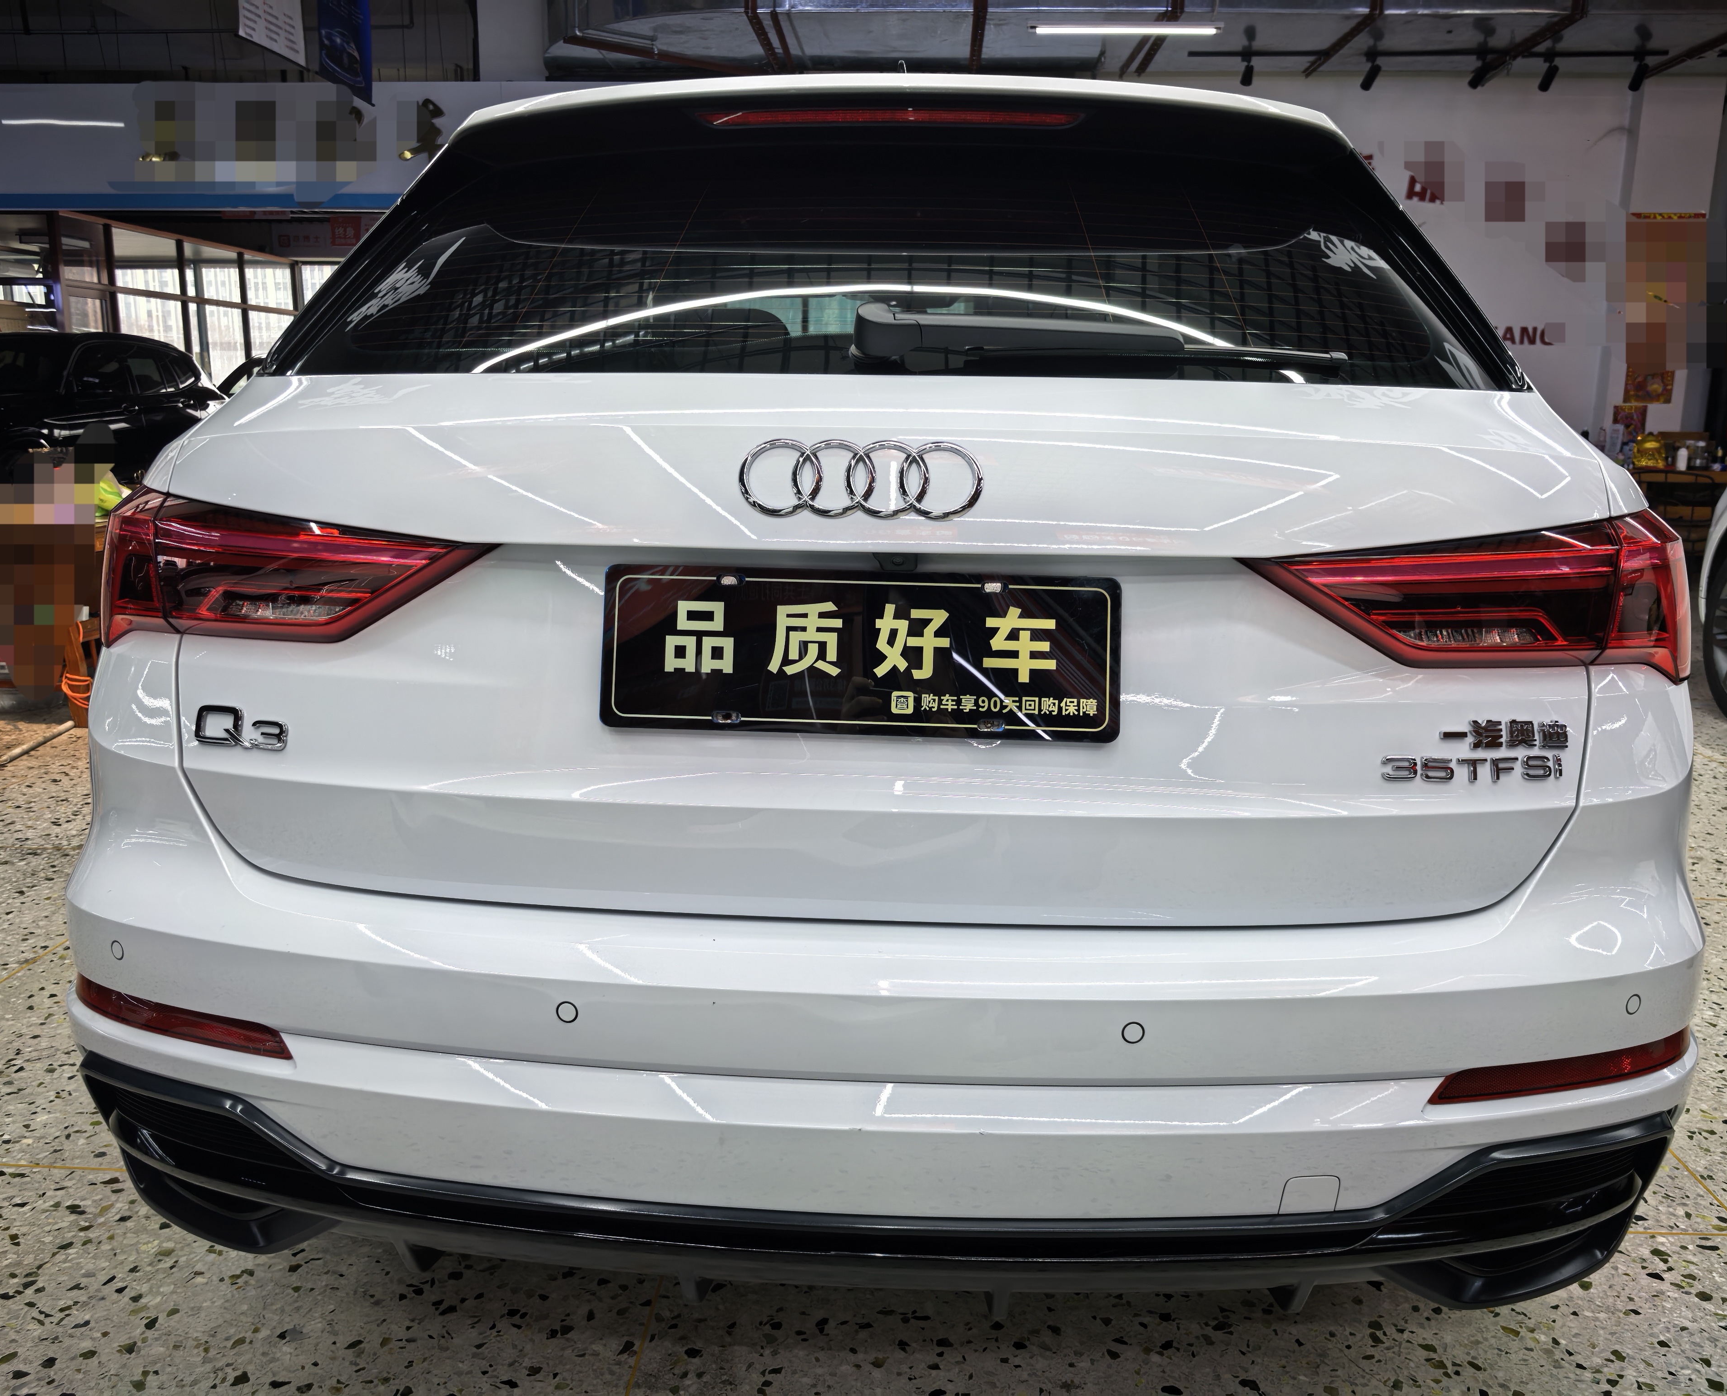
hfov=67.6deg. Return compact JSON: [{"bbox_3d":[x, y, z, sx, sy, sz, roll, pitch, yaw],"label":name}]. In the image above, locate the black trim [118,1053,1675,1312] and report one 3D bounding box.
[{"bbox_3d":[-0.010,0.468,1.276,1.571,0.209,0.275,1,13,3],"label":"black trim"}]

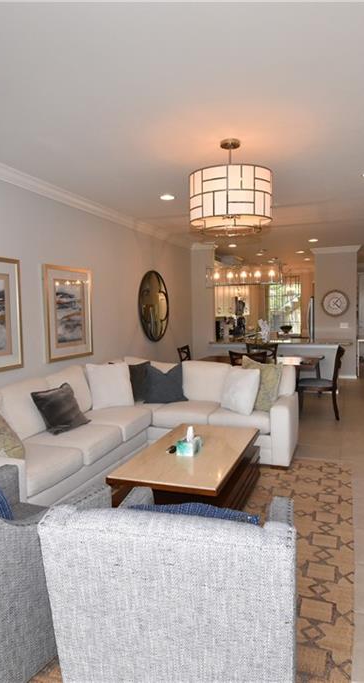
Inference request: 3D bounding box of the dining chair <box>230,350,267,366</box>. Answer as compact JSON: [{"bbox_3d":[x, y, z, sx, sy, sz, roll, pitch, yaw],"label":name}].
[{"bbox_3d":[0.978,0.596,5.992,0.490,0.960,0.580,1,5,26],"label":"dining chair"}]

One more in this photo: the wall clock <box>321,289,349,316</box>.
[{"bbox_3d":[3.306,-0.816,9.222,0.544,0.564,0.050,0,4,22],"label":"wall clock"}]

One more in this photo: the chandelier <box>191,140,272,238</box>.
[{"bbox_3d":[0.381,-1.200,3.364,0.650,0.704,0.650,-1,4,0],"label":"chandelier"}]

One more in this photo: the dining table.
[{"bbox_3d":[1.153,0.664,6.406,1.782,0.765,1.027,0,4,22],"label":"dining table"}]

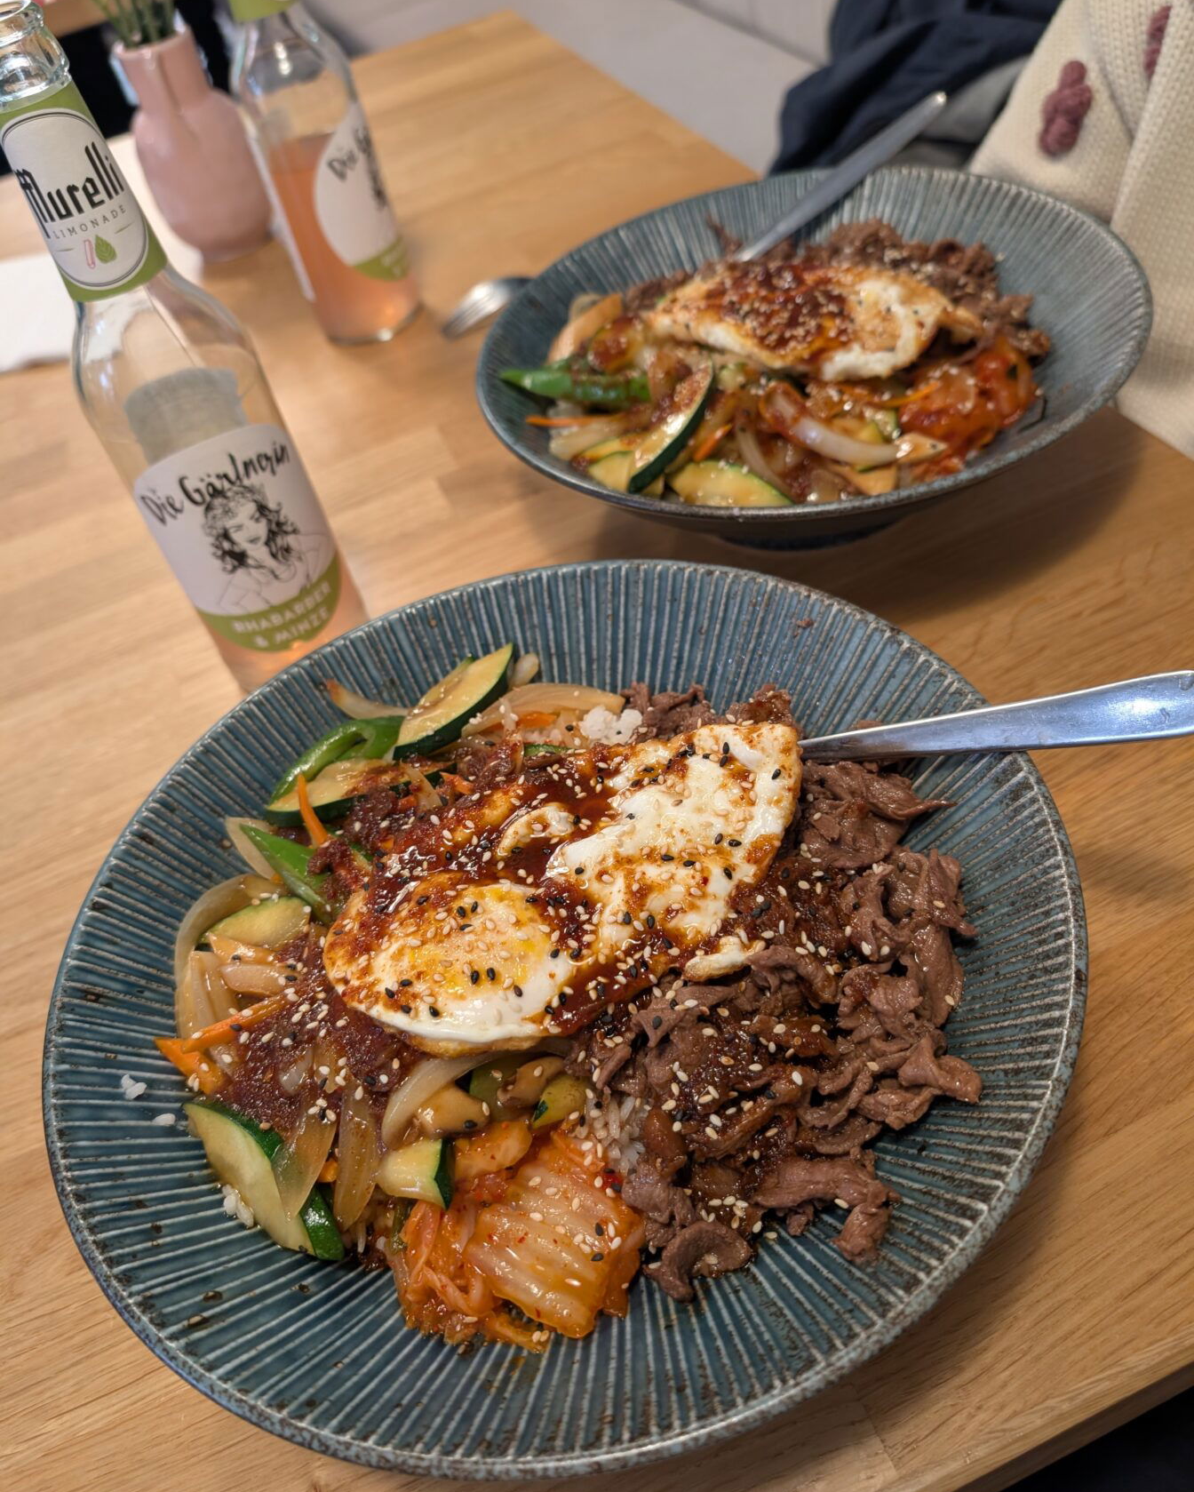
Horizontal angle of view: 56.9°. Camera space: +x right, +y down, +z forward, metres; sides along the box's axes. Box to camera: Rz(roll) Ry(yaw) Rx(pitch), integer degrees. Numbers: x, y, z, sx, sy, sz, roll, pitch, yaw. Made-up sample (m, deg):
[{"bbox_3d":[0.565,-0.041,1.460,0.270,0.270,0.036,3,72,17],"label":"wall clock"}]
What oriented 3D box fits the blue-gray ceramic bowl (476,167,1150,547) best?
[{"bbox_3d":[0.084,-0.146,0.456,0.253,0.070,0.253,-7,48,8],"label":"blue-gray ceramic bowl"}]

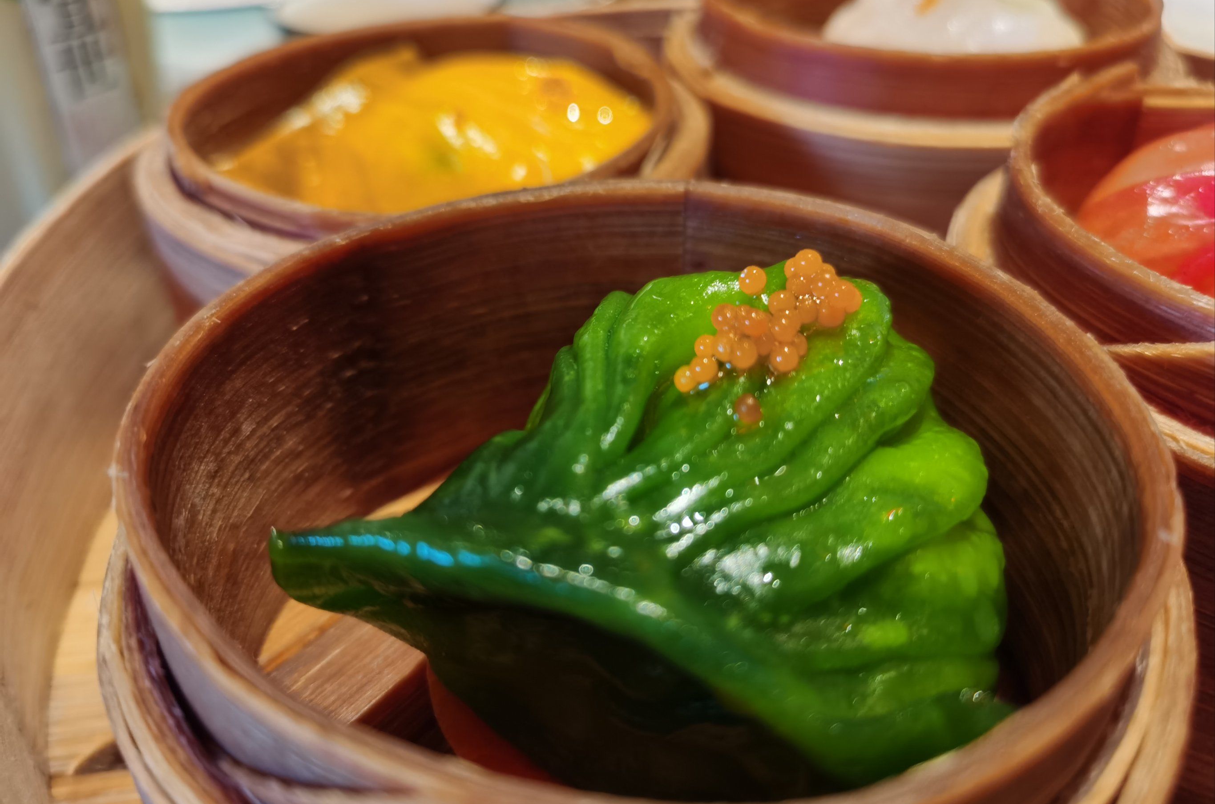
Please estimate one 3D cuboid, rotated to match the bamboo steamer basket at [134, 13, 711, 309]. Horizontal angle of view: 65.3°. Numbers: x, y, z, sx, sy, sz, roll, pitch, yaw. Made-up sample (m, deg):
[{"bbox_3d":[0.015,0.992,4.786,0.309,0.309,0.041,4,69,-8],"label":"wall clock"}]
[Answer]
[{"bbox_3d":[-0.030,-0.031,0.179,0.099,0.054,0.099,-2,38,0],"label":"bamboo steamer basket"}]

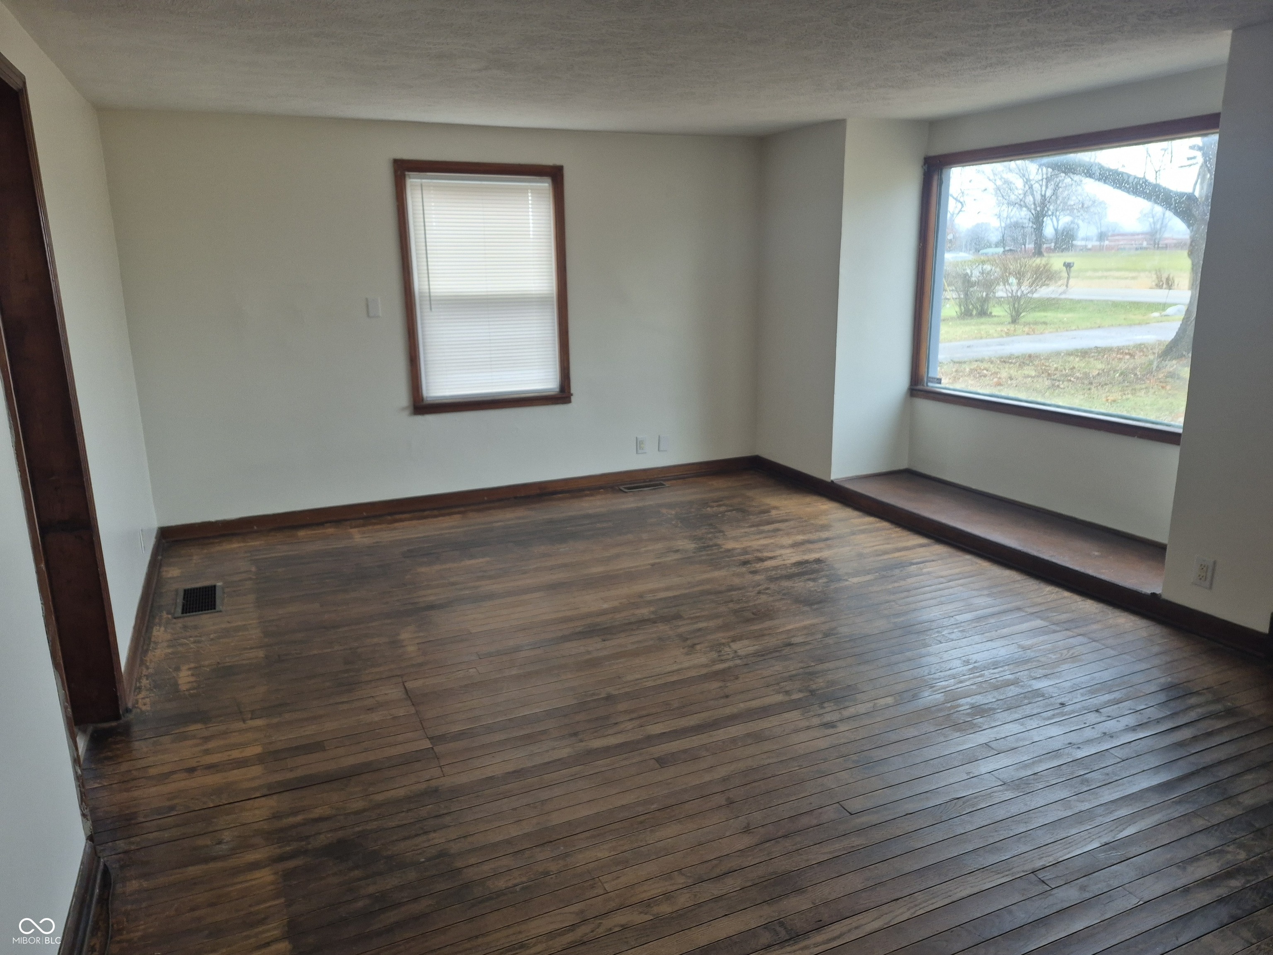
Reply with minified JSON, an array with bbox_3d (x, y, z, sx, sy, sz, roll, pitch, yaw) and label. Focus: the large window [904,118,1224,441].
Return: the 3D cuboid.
[{"bbox_3d":[2.297,-1.040,4.533,0.100,1.479,2.165,-7,15,-24],"label":"large window"}]

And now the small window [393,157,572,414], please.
[{"bbox_3d":[-0.916,-1.158,5.230,1.021,1.473,0.100,-7,15,-24],"label":"small window"}]

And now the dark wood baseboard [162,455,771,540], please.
[{"bbox_3d":[-0.875,0.110,5.521,3.906,0.100,0.024,-7,15,-24],"label":"dark wood baseboard"}]

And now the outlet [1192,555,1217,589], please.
[{"bbox_3d":[2.261,0.383,3.374,0.012,0.115,0.072,-7,15,-24],"label":"outlet"}]

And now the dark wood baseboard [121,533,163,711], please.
[{"bbox_3d":[-2.220,0.545,3.859,0.024,0.100,2.015,-7,15,-24],"label":"dark wood baseboard"}]

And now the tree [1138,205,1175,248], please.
[{"bbox_3d":[79.788,-38.442,130.000,4.800,6.900,4.800,7,16,30],"label":"tree"}]

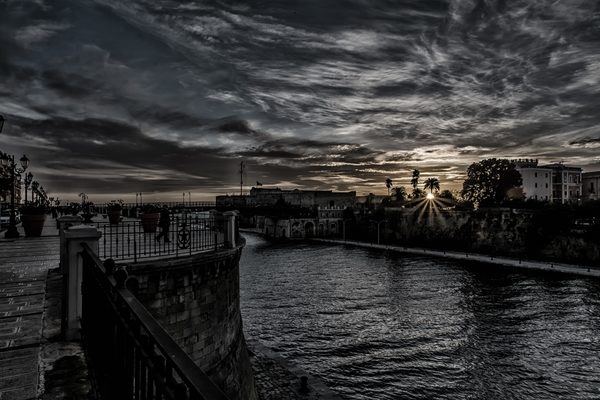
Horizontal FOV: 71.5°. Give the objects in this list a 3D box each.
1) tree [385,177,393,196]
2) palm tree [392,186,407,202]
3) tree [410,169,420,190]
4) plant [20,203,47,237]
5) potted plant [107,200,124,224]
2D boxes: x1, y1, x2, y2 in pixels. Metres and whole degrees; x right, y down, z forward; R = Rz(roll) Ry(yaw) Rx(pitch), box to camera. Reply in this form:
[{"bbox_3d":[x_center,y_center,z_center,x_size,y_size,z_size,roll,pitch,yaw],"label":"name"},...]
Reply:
[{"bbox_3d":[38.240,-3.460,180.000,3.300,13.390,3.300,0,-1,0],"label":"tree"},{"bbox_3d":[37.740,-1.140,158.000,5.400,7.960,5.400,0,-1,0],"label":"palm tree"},{"bbox_3d":[46.580,-4.840,168.000,3.800,15.730,3.800,0,-1,0],"label":"tree"},{"bbox_3d":[-14.710,1.080,23.000,1.420,1.870,1.420,0,-1,0],"label":"plant"},{"bbox_3d":[-16.830,1.140,38.000,1.500,2.150,1.500,0,-1,0],"label":"potted plant"}]

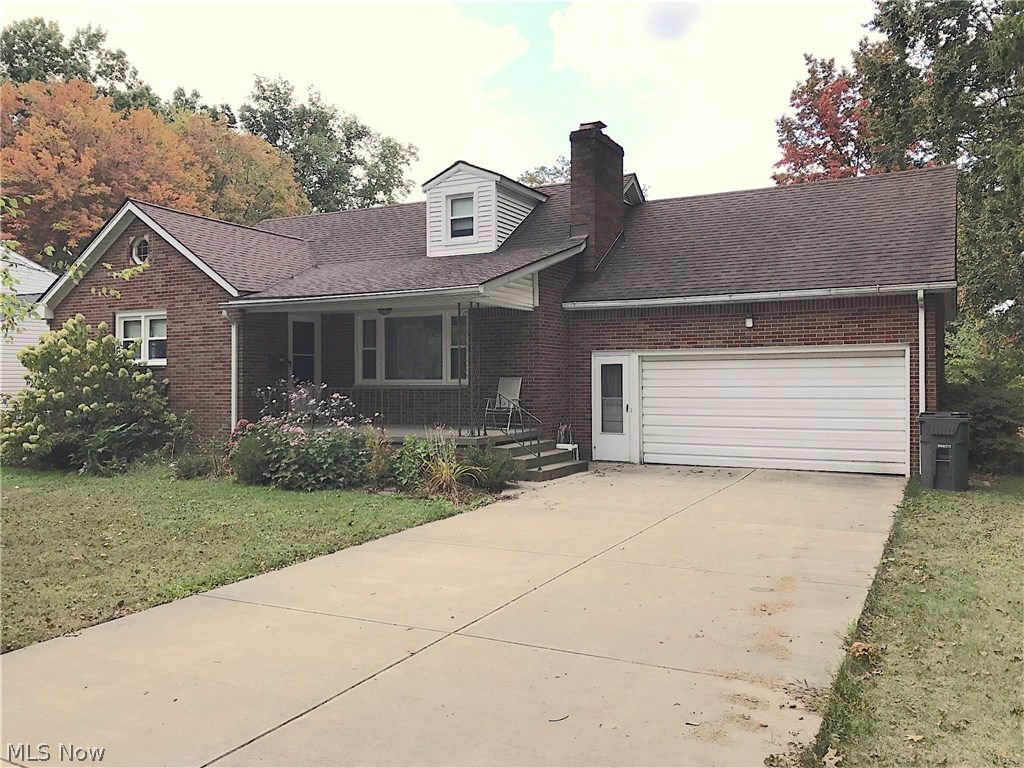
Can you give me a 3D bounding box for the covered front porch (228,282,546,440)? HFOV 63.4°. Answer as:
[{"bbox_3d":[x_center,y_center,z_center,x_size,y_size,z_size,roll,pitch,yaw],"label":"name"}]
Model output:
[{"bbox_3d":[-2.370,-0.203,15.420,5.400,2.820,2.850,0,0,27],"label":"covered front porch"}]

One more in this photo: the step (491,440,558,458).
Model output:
[{"bbox_3d":[0.248,1.149,14.477,0.340,0.175,1.850,0,-1,29],"label":"step"}]

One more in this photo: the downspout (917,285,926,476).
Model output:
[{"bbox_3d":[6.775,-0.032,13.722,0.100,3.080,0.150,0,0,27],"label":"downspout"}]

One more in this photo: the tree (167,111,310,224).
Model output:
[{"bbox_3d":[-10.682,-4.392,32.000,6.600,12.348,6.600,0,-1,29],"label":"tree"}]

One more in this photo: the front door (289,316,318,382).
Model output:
[{"bbox_3d":[-4.398,-0.322,17.461,0.080,2.160,0.900,0,0,27],"label":"front door"}]

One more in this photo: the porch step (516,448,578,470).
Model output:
[{"bbox_3d":[0.534,1.337,14.430,0.330,0.180,2.000,0,0,27],"label":"porch step"}]

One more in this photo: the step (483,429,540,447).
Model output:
[{"bbox_3d":[-0.079,0.950,14.554,0.330,0.190,2.250,0,0,27],"label":"step"}]

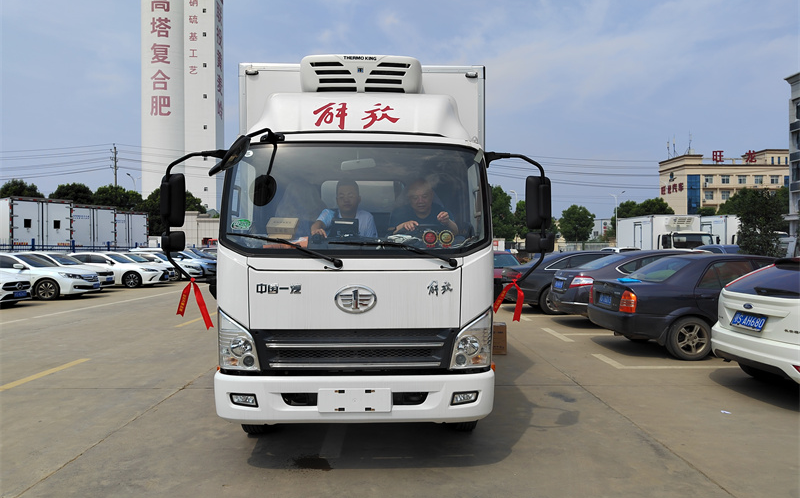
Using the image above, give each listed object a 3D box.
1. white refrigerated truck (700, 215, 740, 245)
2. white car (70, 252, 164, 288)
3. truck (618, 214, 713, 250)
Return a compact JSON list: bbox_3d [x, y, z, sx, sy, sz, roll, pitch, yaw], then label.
[{"bbox_3d":[16.950,-0.018,27.205,2.350,3.200,6.000,0,0,-2],"label":"white refrigerated truck"},{"bbox_3d":[-12.150,0.840,22.202,4.920,1.450,1.860,0,0,-1],"label":"white car"},{"bbox_3d":[13.400,-0.018,27.005,2.350,3.200,6.000,0,0,-2],"label":"truck"}]

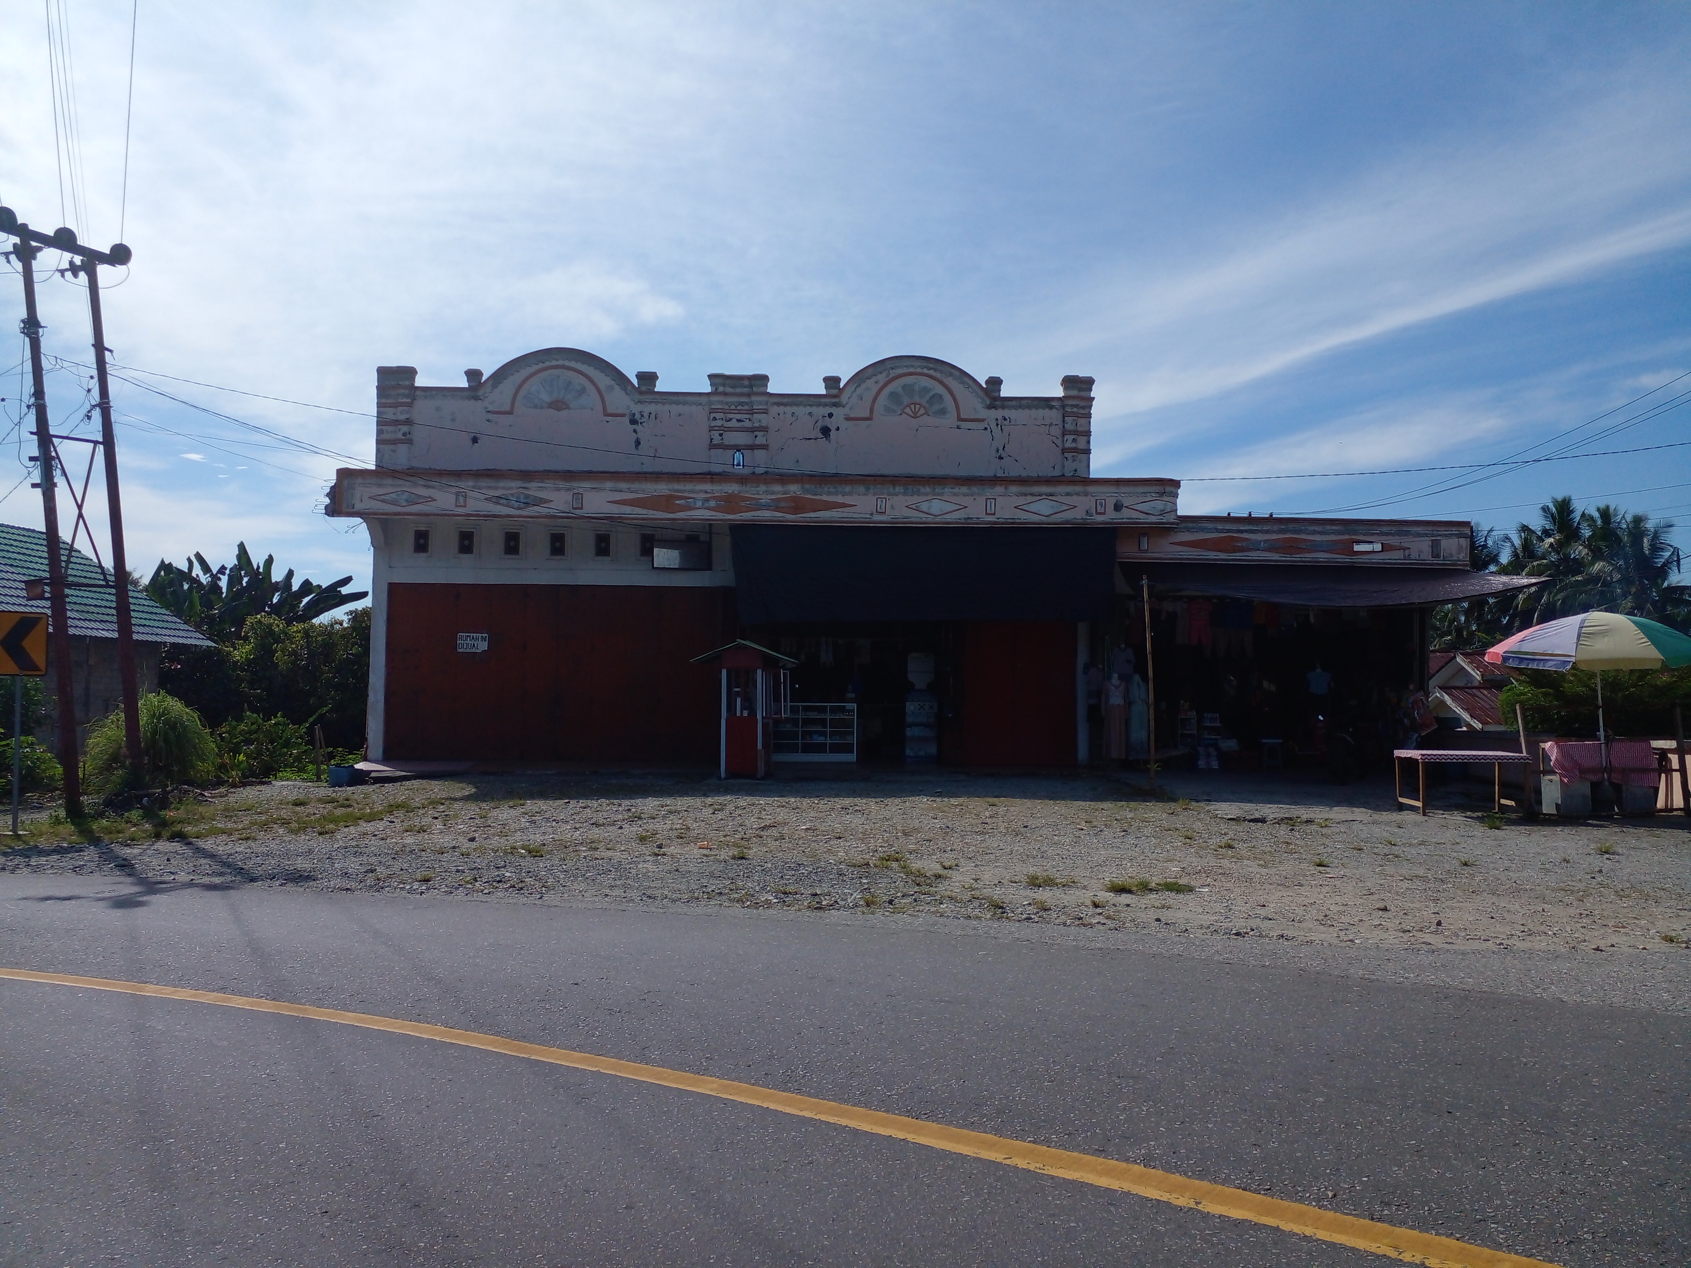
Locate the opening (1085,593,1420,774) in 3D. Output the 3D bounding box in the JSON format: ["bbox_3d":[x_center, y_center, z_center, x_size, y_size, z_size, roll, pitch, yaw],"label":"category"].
[{"bbox_3d":[6.814,0.832,22.300,5.338,2.940,1.000,1,-3,-1],"label":"opening"}]

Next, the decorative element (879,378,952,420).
[{"bbox_3d":[1.172,-3.975,22.300,1.241,0.659,0.100,1,-3,-1],"label":"decorative element"}]

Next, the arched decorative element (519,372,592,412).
[{"bbox_3d":[-4.856,-4.050,22.100,1.201,0.653,0.100,1,-3,-1],"label":"arched decorative element"}]

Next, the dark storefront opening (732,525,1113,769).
[{"bbox_3d":[1.242,0.224,21.700,6.118,3.850,1.000,1,-3,-1],"label":"dark storefront opening"}]

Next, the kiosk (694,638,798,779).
[{"bbox_3d":[-1.568,1.173,20.700,1.455,2.087,1.400,0,-3,2],"label":"kiosk"}]

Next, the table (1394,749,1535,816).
[{"bbox_3d":[7.291,1.740,15.600,1.282,0.735,0.800,1,-3,-1],"label":"table"}]

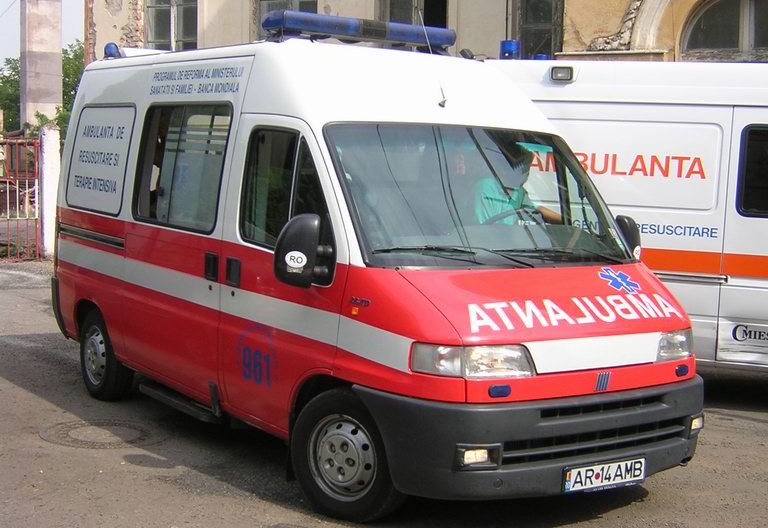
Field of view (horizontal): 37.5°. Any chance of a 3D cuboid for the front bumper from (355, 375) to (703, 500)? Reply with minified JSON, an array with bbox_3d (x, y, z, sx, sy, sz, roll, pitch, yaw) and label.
[{"bbox_3d":[0.853,0.810,5.504,1.940,0.480,0.690,-1,6,-35],"label":"front bumper"}]

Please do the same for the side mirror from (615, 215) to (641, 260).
[{"bbox_3d":[1.412,-0.100,6.580,0.290,0.335,0.180,-1,6,-35],"label":"side mirror"}]

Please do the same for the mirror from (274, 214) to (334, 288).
[{"bbox_3d":[-0.385,-0.051,5.338,0.300,0.335,0.180,-1,6,-35],"label":"mirror"}]

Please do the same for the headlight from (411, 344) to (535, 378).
[{"bbox_3d":[0.409,0.415,5.014,0.510,0.175,0.290,-1,6,-35],"label":"headlight"}]

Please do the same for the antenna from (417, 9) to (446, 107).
[{"bbox_3d":[0.257,-1.157,6.317,0.030,0.600,0.040,-1,-20,-35],"label":"antenna"}]

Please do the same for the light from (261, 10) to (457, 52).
[{"bbox_3d":[-0.129,-1.377,6.848,1.260,0.150,0.270,-1,6,-35],"label":"light"}]

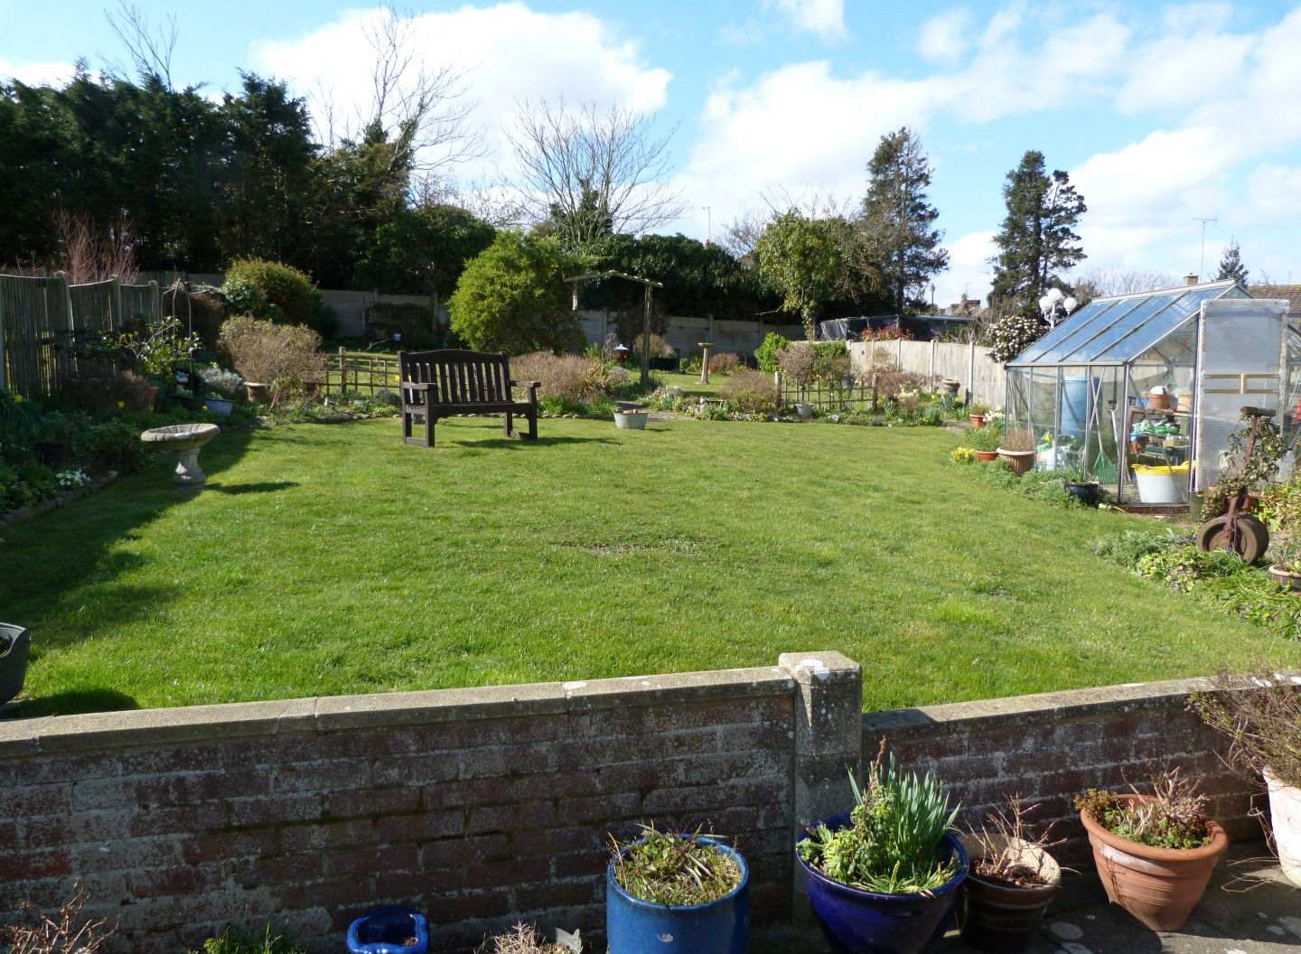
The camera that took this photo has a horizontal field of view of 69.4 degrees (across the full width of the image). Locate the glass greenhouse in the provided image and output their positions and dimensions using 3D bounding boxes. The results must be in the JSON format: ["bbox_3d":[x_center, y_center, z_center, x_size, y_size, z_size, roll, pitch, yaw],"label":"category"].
[{"bbox_3d":[5.140,-0.890,9.682,1.968,1.999,2.520,-1,7,-3],"label":"glass greenhouse"}]

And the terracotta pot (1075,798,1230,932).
[{"bbox_3d":[1.405,1.089,2.628,0.348,0.266,0.348,-1,7,0],"label":"terracotta pot"}]

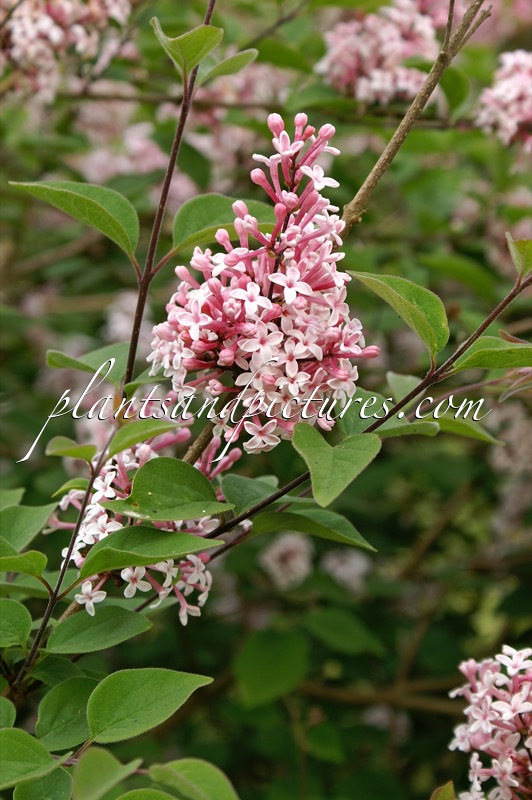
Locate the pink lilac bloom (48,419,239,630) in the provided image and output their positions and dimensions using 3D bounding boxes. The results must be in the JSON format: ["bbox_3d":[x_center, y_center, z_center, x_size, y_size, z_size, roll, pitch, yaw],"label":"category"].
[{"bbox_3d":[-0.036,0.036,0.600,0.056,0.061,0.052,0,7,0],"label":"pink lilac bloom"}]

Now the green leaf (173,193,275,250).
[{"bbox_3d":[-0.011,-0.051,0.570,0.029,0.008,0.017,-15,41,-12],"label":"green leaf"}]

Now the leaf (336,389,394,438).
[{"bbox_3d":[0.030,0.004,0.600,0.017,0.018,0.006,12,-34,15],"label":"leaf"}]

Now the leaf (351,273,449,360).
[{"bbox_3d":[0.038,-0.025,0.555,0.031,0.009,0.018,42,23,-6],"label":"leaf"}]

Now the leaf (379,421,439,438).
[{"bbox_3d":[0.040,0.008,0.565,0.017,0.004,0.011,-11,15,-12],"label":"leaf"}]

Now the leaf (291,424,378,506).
[{"bbox_3d":[0.020,0.019,0.575,0.025,0.007,0.029,3,35,4],"label":"leaf"}]

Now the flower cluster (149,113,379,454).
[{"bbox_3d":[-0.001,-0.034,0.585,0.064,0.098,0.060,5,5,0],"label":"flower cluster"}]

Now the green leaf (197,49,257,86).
[{"bbox_3d":[-0.011,-0.100,0.600,0.020,0.004,0.011,-30,11,-12],"label":"green leaf"}]

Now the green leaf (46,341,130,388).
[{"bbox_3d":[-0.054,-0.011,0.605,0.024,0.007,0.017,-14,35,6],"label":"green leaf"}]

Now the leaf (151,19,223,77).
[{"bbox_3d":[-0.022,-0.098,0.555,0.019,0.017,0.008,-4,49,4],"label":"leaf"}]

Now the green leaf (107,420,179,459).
[{"bbox_3d":[-0.037,0.012,0.600,0.023,0.005,0.013,-25,16,18],"label":"green leaf"}]

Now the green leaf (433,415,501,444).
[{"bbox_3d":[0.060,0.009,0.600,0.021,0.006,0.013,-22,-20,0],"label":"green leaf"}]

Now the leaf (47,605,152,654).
[{"bbox_3d":[-0.049,0.067,0.585,0.032,0.004,0.016,-14,41,-10],"label":"leaf"}]

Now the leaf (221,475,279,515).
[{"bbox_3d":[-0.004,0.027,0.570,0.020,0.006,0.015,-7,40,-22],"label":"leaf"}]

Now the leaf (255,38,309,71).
[{"bbox_3d":[0.007,-0.139,0.800,0.022,0.007,0.014,22,39,12],"label":"leaf"}]

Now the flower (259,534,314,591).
[{"bbox_3d":[0.012,0.093,1.150,0.032,0.033,0.032,0,7,0],"label":"flower"}]

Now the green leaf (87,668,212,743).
[{"bbox_3d":[-0.034,0.086,0.570,0.037,0.005,0.019,-25,51,-4],"label":"green leaf"}]

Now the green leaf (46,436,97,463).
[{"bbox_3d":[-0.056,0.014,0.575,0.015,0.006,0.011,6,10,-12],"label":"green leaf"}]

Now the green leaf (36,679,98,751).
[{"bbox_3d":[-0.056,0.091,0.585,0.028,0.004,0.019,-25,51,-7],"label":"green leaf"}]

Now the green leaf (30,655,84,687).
[{"bbox_3d":[-0.063,0.083,0.610,0.020,0.004,0.013,-3,39,-9],"label":"green leaf"}]

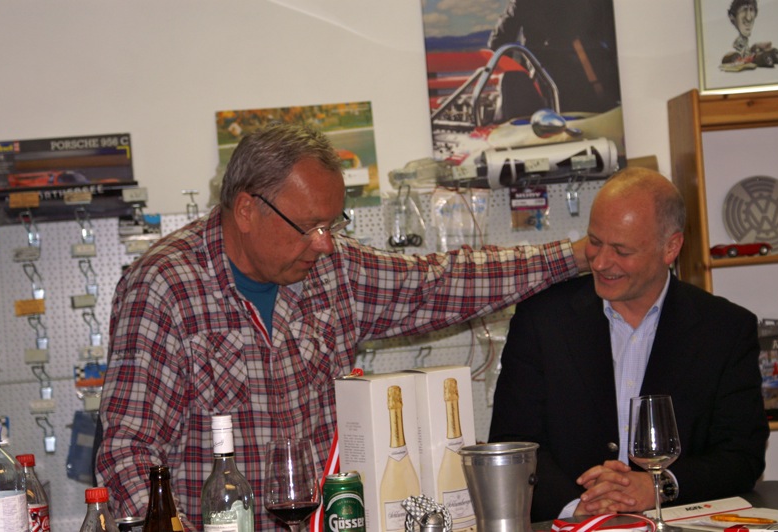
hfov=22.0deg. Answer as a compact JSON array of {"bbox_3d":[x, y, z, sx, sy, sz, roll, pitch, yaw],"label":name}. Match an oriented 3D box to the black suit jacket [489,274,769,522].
[{"bbox_3d":[0.462,0.350,3.773,0.540,0.660,0.420,-4,2,10],"label":"black suit jacket"}]

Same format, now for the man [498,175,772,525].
[{"bbox_3d":[0.455,0.488,3.690,0.560,1.340,0.740,-4,2,10],"label":"man"}]

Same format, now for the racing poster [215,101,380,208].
[{"bbox_3d":[-0.232,-0.275,5.120,0.405,0.268,0.010,-4,2,-6],"label":"racing poster"}]

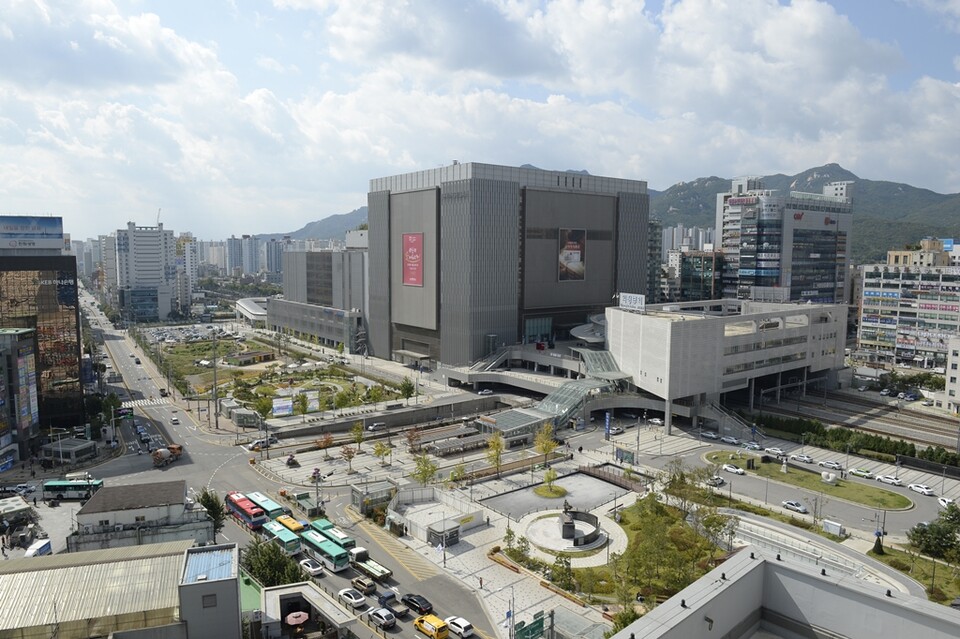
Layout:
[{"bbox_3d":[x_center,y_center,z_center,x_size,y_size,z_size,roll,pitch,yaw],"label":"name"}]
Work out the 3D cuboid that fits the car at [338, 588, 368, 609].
[{"bbox_3d":[-18.093,38.937,90.191,1.860,1.460,4.870,-5,8,-44],"label":"car"}]

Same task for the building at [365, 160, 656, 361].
[{"bbox_3d":[14.216,-24.274,314.462,110.110,84.420,82.994,-4,8,-38],"label":"building"}]

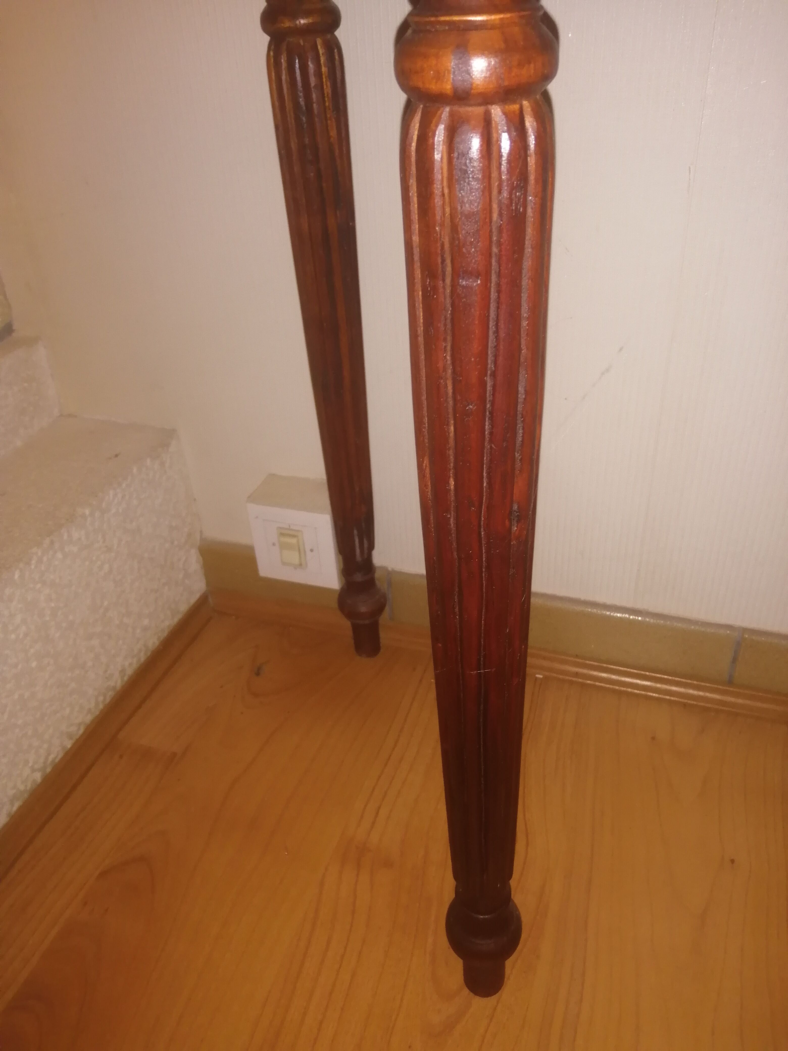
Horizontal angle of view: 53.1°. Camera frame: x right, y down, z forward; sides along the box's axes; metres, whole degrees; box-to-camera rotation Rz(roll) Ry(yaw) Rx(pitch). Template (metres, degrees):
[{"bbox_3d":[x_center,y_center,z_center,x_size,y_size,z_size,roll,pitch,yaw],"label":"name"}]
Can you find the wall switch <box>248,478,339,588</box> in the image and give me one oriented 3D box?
[{"bbox_3d":[-0.085,0.006,0.750,0.084,0.082,0.049,8,34,19],"label":"wall switch"}]

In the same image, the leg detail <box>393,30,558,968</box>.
[{"bbox_3d":[0.040,0.060,0.360,0.050,0.562,0.050,8,34,19],"label":"leg detail"}]

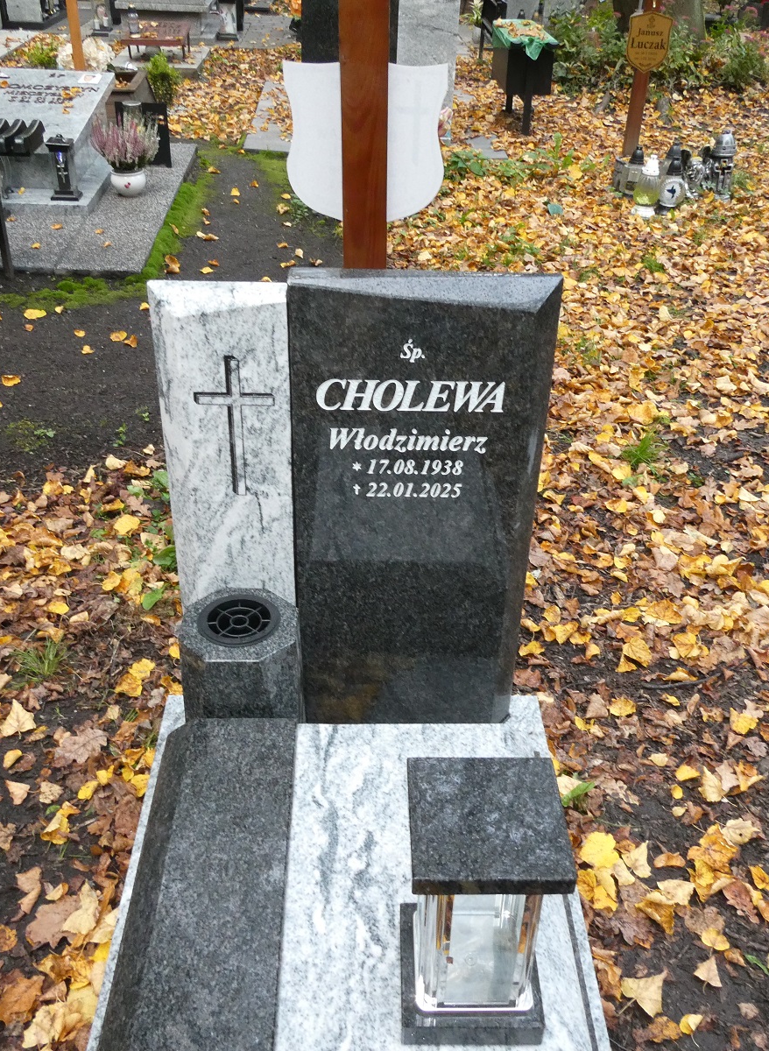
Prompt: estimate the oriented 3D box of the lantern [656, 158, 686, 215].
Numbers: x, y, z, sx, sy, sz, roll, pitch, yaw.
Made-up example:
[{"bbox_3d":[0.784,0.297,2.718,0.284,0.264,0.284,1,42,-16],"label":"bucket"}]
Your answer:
[{"bbox_3d":[1.243,-1.476,4.200,0.115,0.218,0.110,0,34,-4],"label":"lantern"}]

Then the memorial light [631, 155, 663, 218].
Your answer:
[{"bbox_3d":[1.121,-1.447,4.128,0.113,0.240,0.113,0,34,-4],"label":"memorial light"}]

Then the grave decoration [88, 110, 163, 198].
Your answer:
[{"bbox_3d":[-1.043,-1.495,3.900,0.260,0.290,0.250,0,34,-4],"label":"grave decoration"}]

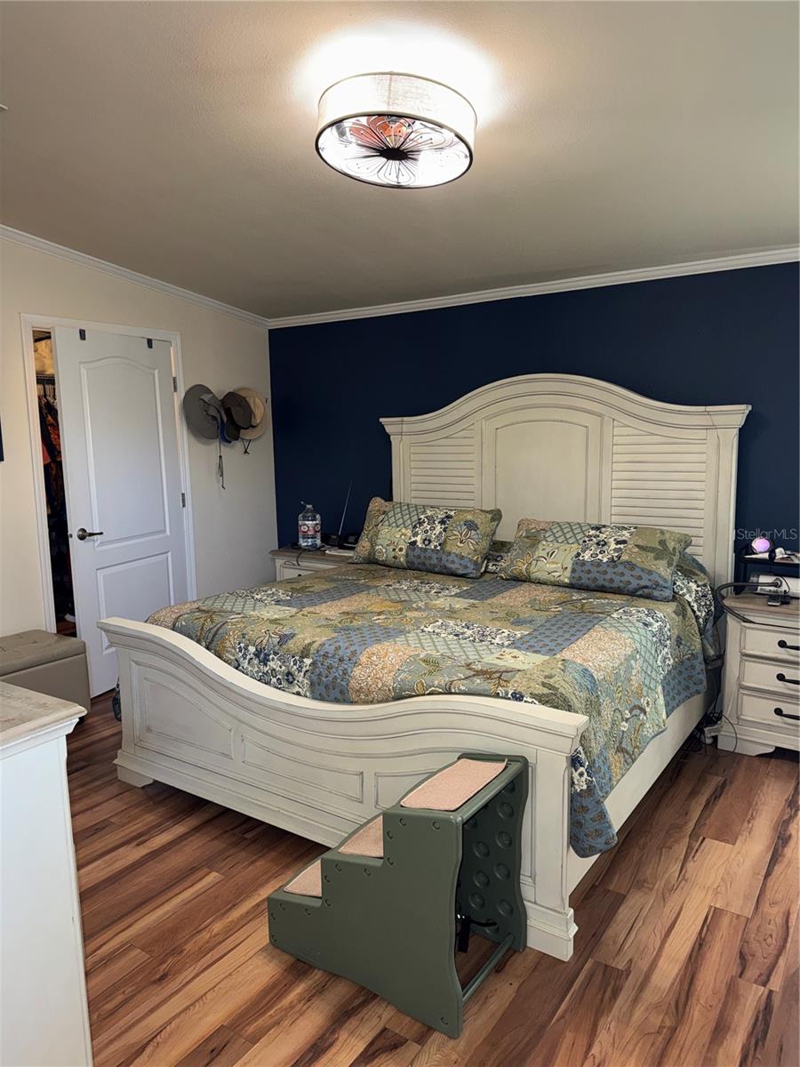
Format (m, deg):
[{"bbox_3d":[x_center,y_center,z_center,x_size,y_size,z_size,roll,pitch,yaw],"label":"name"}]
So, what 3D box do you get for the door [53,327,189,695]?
[{"bbox_3d":[-1.602,-0.131,4.383,0.040,2.031,0.814,3,9,28],"label":"door"}]

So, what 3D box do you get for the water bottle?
[{"bbox_3d":[-0.612,-0.058,4.955,0.148,0.310,0.148,-1,8,0],"label":"water bottle"}]

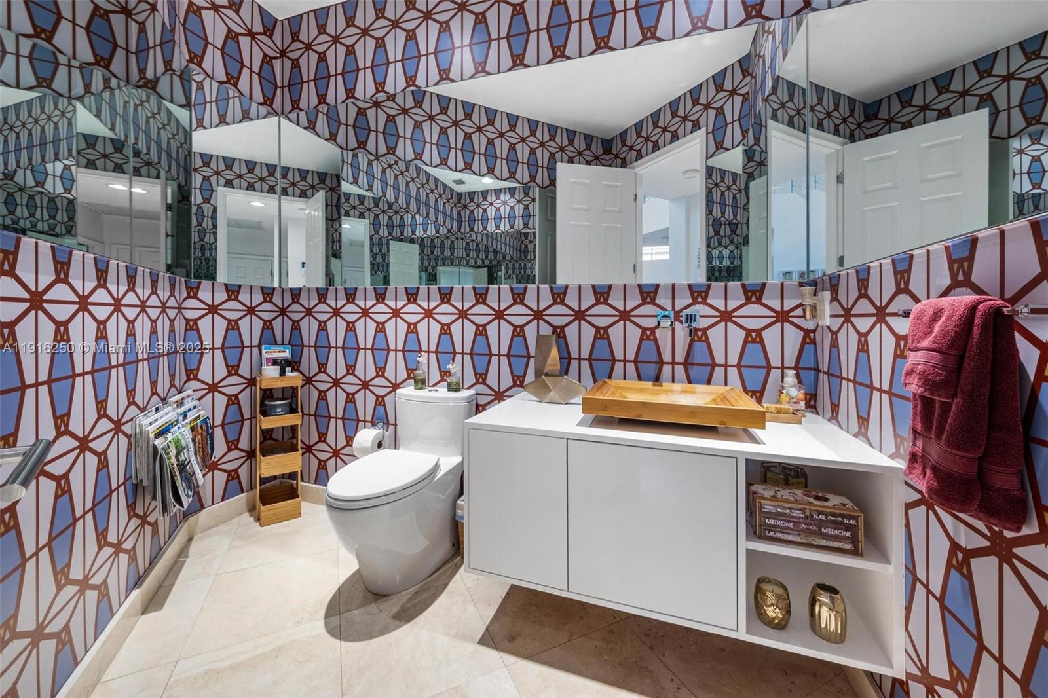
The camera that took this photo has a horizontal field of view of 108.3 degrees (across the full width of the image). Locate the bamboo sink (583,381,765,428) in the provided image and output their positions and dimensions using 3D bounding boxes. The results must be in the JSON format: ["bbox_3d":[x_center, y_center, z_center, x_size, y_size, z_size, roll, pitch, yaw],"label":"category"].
[{"bbox_3d":[0.495,0.181,1.337,0.520,0.065,0.405,1,2,19],"label":"bamboo sink"}]

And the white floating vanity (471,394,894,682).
[{"bbox_3d":[0.444,0.505,1.360,1.180,0.503,0.564,1,3,20],"label":"white floating vanity"}]

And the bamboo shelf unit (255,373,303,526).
[{"bbox_3d":[-1.348,0.528,2.075,0.190,0.765,0.210,-1,3,-41],"label":"bamboo shelf unit"}]

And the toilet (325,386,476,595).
[{"bbox_3d":[-0.525,0.589,1.626,0.380,0.725,0.680,1,2,19],"label":"toilet"}]

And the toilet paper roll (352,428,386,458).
[{"bbox_3d":[-0.799,0.500,1.983,0.105,0.148,0.148,1,2,19],"label":"toilet paper roll"}]

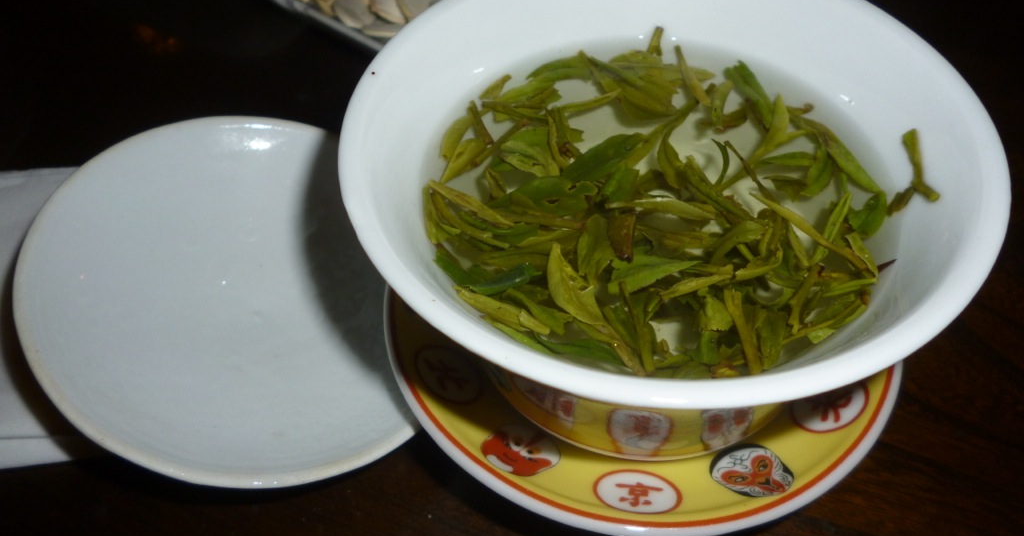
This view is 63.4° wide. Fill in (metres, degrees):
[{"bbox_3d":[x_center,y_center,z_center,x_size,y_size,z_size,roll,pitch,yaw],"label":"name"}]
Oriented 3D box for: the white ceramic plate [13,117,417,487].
[{"bbox_3d":[-0.056,0.008,0.187,0.094,0.021,0.094,10,53,-14],"label":"white ceramic plate"}]

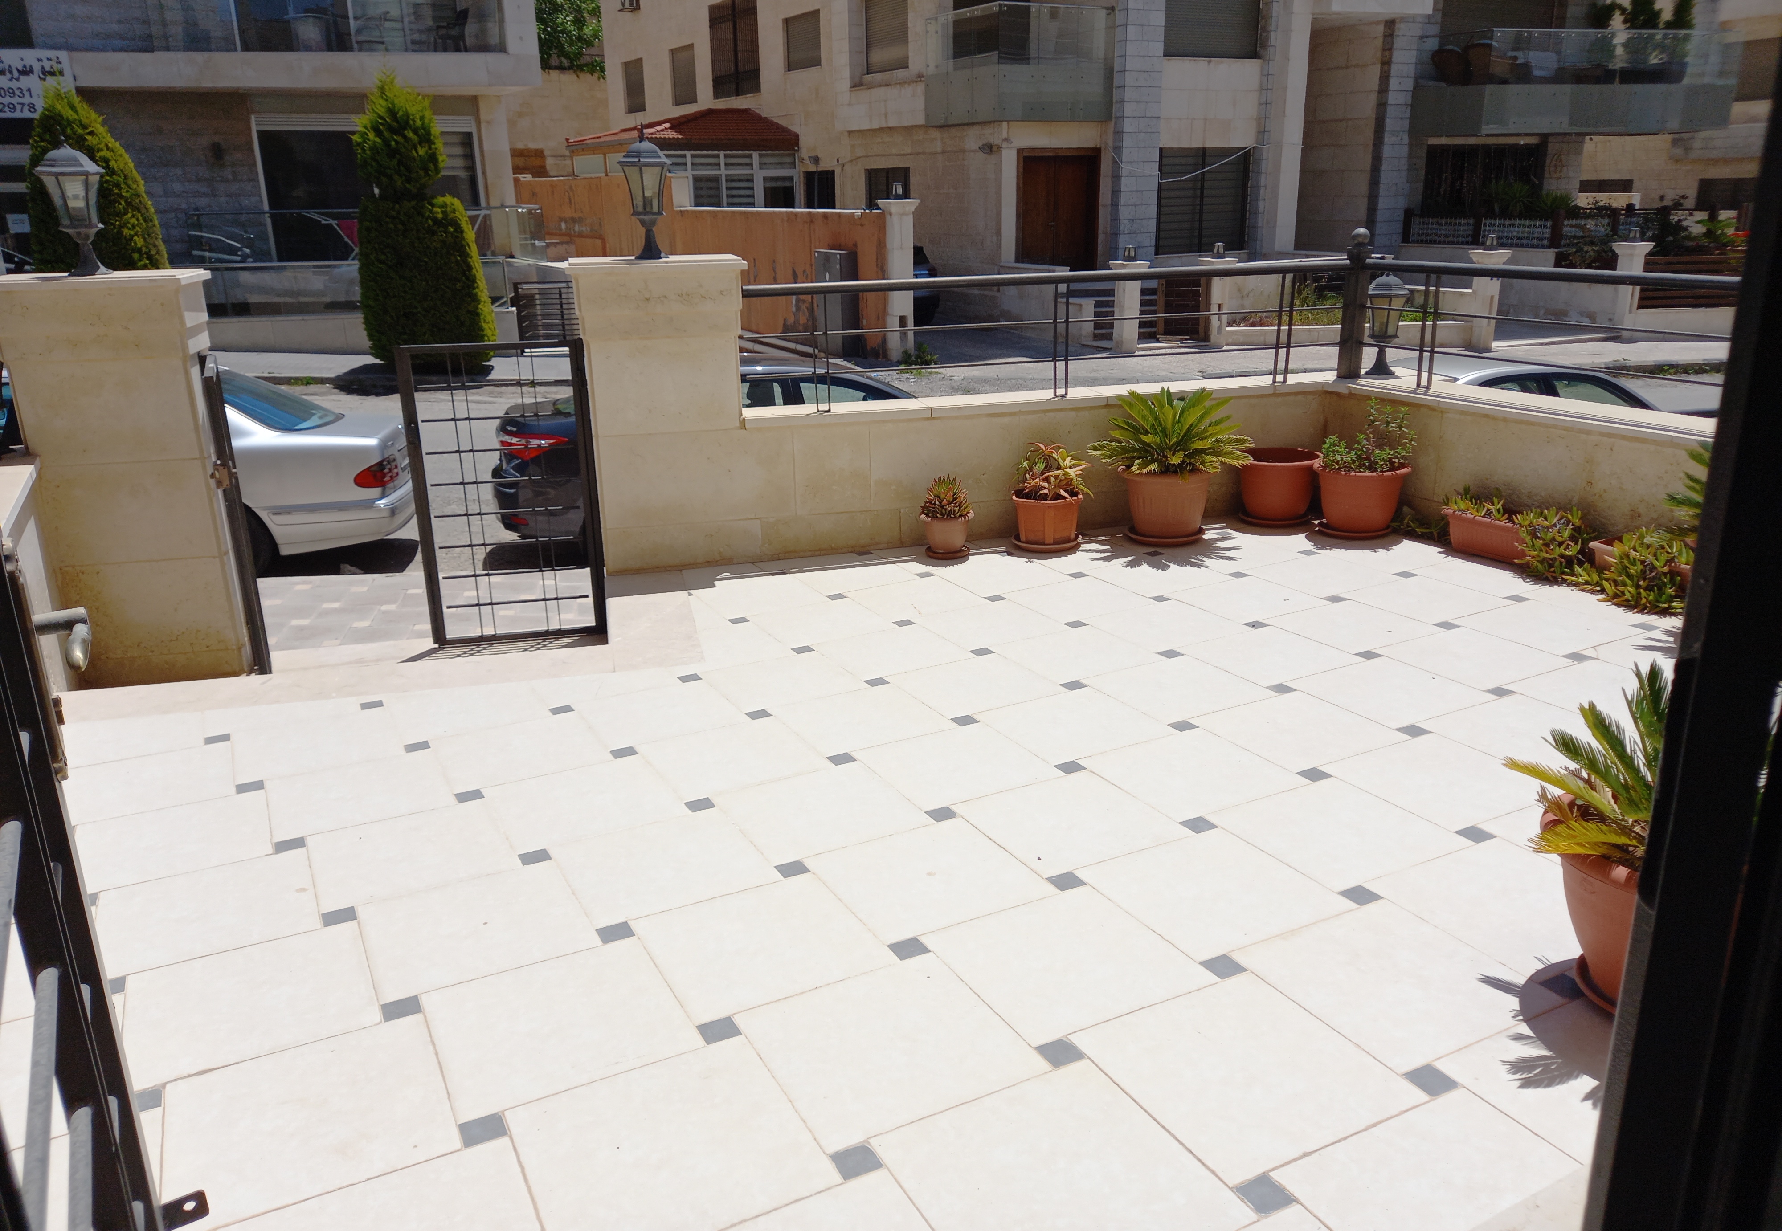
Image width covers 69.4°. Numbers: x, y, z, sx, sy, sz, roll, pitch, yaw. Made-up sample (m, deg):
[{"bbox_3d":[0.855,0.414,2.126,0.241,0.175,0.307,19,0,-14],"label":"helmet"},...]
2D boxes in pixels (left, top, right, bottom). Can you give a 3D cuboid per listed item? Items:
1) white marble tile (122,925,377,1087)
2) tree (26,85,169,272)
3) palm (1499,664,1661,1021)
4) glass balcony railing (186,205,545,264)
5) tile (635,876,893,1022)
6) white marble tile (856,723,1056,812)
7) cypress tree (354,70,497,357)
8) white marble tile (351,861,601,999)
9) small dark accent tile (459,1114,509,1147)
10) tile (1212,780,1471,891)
[{"bbox_3d":[-1.285,0.790,2.608,0.445,0.020,0.445,-11,19,-26],"label":"white marble tile"},{"bbox_3d":[-9.630,-4.677,15.230,1.650,3.000,1.650,-1,18,0],"label":"tree"},{"bbox_3d":[1.359,0.351,2.143,0.660,0.660,0.660,11,22,33],"label":"palm"},{"bbox_3d":[-8.299,-5.923,20.149,5.600,0.980,0.120,-1,18,0],"label":"glass balcony railing"},{"bbox_3d":[-0.259,0.646,2.518,0.410,0.020,0.410,-11,19,-26],"label":"tile"},{"bbox_3d":[0.188,0.447,3.828,0.468,0.015,0.468,-10,19,-25],"label":"white marble tile"},{"bbox_3d":[-6.346,-5.287,17.007,1.750,3.850,1.750,-1,18,0],"label":"cypress tree"},{"bbox_3d":[-0.843,0.639,2.609,0.410,0.020,0.410,-11,19,-26],"label":"white marble tile"},{"bbox_3d":[-0.738,0.940,2.331,0.070,0.015,0.070,-10,19,-25],"label":"small dark accent tile"},{"bbox_3d":[0.998,0.486,2.890,0.410,0.020,0.410,-11,19,-26],"label":"tile"}]

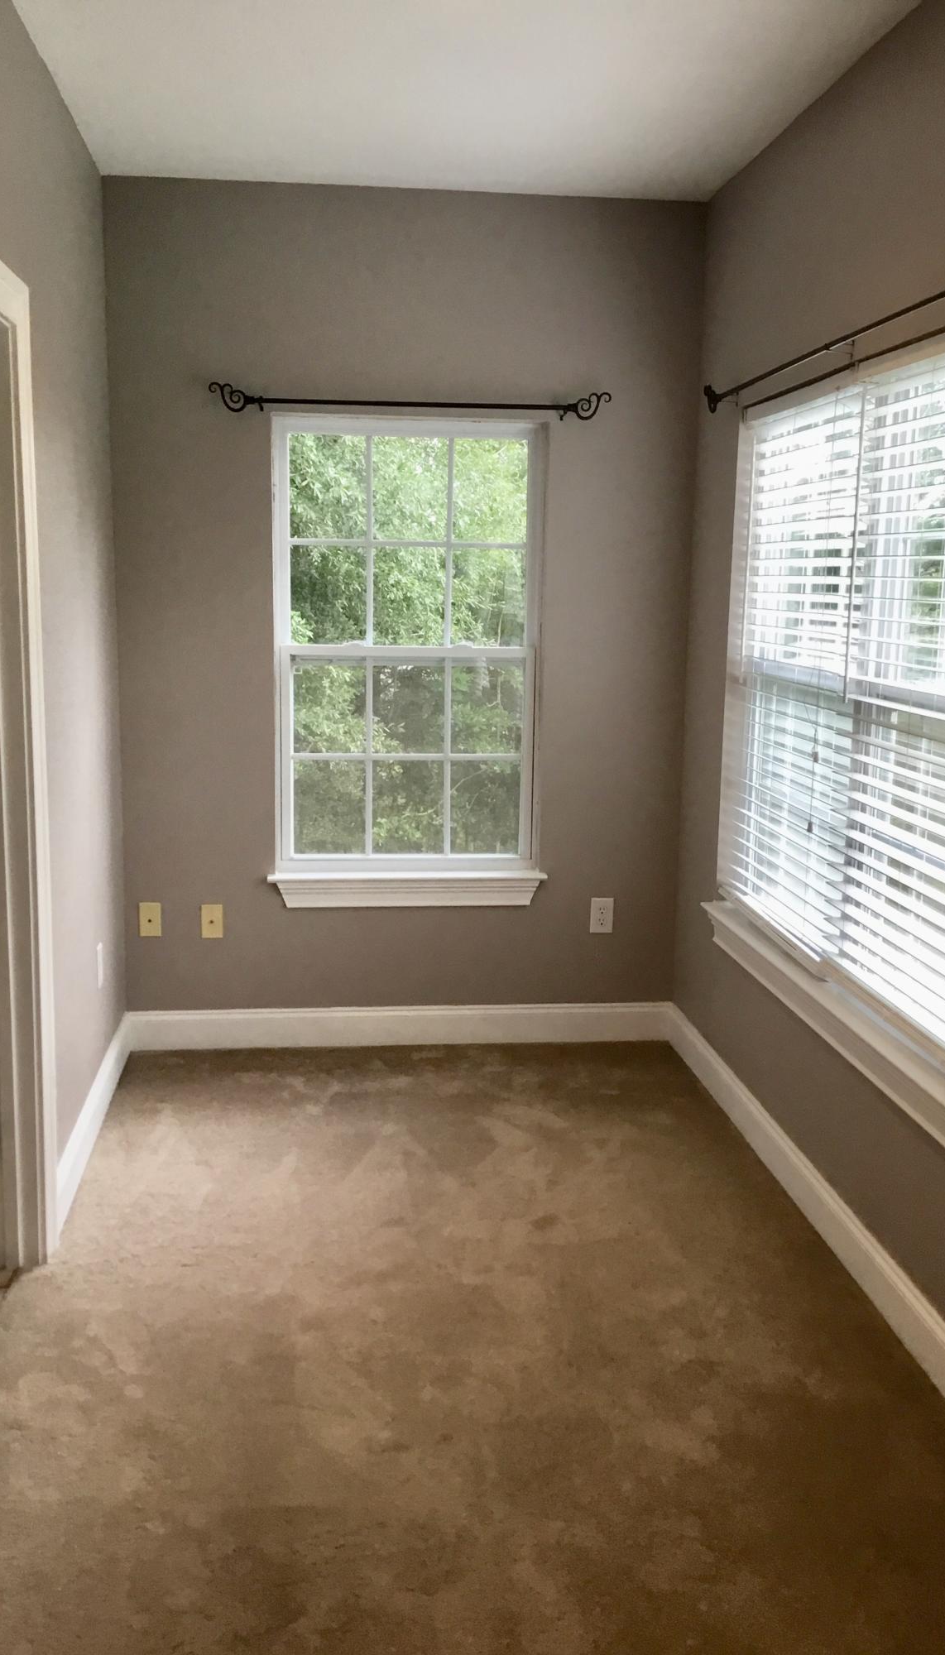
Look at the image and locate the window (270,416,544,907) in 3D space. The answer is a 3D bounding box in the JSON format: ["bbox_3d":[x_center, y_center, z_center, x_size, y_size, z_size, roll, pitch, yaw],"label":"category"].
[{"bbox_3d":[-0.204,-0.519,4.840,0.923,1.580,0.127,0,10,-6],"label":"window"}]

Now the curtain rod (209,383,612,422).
[{"bbox_3d":[-0.188,-1.322,4.641,1.248,0.100,0.085,0,10,-6],"label":"curtain rod"}]

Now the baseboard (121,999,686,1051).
[{"bbox_3d":[-0.226,0.673,5.009,1.861,0.127,0.018,0,10,-6],"label":"baseboard"}]

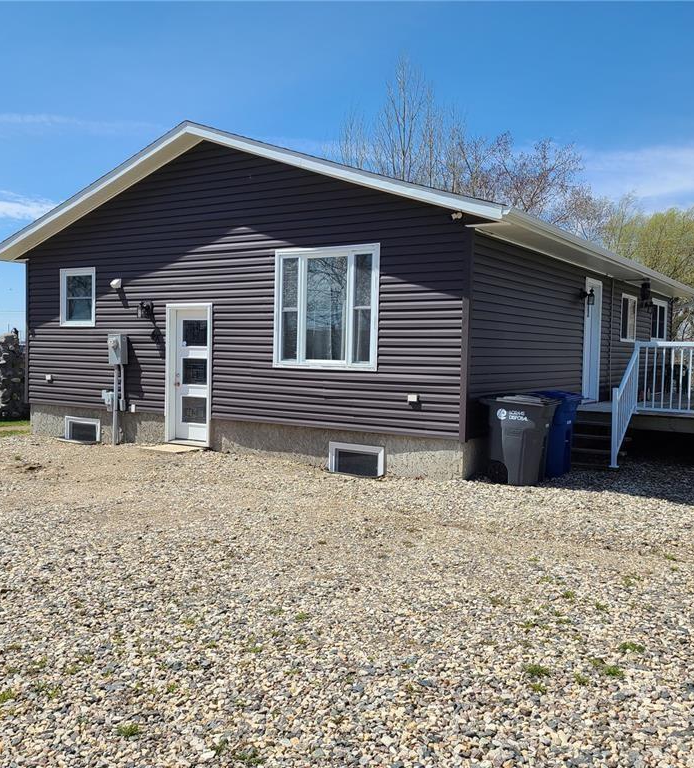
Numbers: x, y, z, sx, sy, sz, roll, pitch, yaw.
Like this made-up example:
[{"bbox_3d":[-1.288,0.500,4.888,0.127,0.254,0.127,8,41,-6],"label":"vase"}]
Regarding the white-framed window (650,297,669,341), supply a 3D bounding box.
[{"bbox_3d":[7.654,-1.552,18.827,0.120,0.970,1.780,3,3,33],"label":"white-framed window"}]

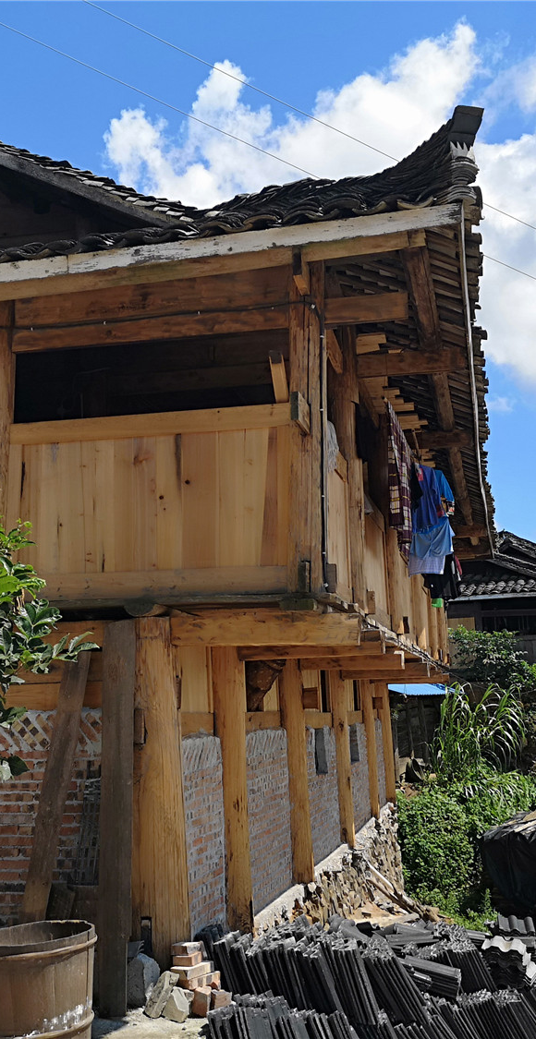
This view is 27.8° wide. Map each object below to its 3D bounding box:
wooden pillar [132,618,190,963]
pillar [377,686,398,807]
[{"bbox_3d":[-0.637,1.540,6.242,0.310,1.970,0.310,-4,-11,11],"label":"wooden pillar"},{"bbox_3d":[2.120,3.940,18.978,0.170,2.080,0.170,-4,-11,11],"label":"pillar"}]

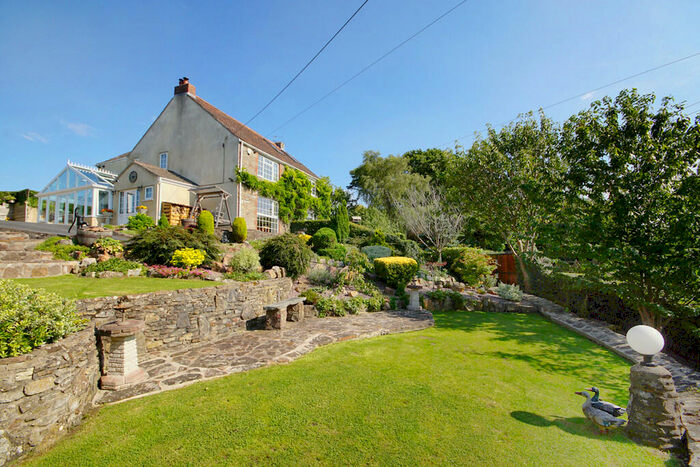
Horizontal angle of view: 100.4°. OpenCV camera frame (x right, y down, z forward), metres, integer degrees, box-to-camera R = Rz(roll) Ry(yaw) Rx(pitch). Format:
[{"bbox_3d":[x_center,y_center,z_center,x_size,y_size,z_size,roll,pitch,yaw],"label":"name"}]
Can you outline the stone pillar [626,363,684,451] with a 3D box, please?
[{"bbox_3d":[2.713,1.500,2.616,0.320,0.610,0.270,1,-5,-19],"label":"stone pillar"}]

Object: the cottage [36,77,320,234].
[{"bbox_3d":[-10.600,-4.400,21.800,11.600,9.600,13.800,0,-1,19],"label":"cottage"}]

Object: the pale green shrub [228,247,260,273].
[{"bbox_3d":[-3.195,0.822,8.900,0.918,0.851,0.918,0,-5,0],"label":"pale green shrub"}]

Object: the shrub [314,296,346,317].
[{"bbox_3d":[-0.508,1.902,7.600,0.820,0.520,0.620,-1,-4,0],"label":"shrub"}]

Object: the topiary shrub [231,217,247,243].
[{"bbox_3d":[-4.533,-0.166,12.000,0.597,1.074,0.597,0,-5,0],"label":"topiary shrub"}]

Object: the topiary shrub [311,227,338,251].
[{"bbox_3d":[-0.936,0.209,10.500,0.920,0.860,0.920,0,-5,0],"label":"topiary shrub"}]

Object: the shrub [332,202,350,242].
[{"bbox_3d":[-0.396,-0.582,14.000,0.791,2.029,0.791,0,-5,0],"label":"shrub"}]

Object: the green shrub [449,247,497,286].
[{"bbox_3d":[4.032,1.086,9.600,1.420,1.250,1.300,1,-1,-6],"label":"green shrub"}]

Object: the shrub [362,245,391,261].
[{"bbox_3d":[0.963,0.727,10.600,1.120,0.680,1.000,1,-1,-3],"label":"shrub"}]

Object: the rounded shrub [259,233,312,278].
[{"bbox_3d":[-1.725,0.588,7.800,1.400,1.220,1.350,1,-1,-17],"label":"rounded shrub"}]

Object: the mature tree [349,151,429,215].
[{"bbox_3d":[3.279,-3.080,25.000,6.834,7.878,6.834,0,-5,0],"label":"mature tree"}]

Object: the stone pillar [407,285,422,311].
[{"bbox_3d":[1.658,1.646,7.500,0.400,0.650,0.400,1,-1,-6],"label":"stone pillar"}]

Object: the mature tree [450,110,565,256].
[{"bbox_3d":[5.597,-1.342,10.300,3.700,5.500,3.500,1,-1,-6],"label":"mature tree"}]

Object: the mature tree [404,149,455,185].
[{"bbox_3d":[7.266,-3.332,27.000,6.000,9.200,6.000,-1,-4,0],"label":"mature tree"}]

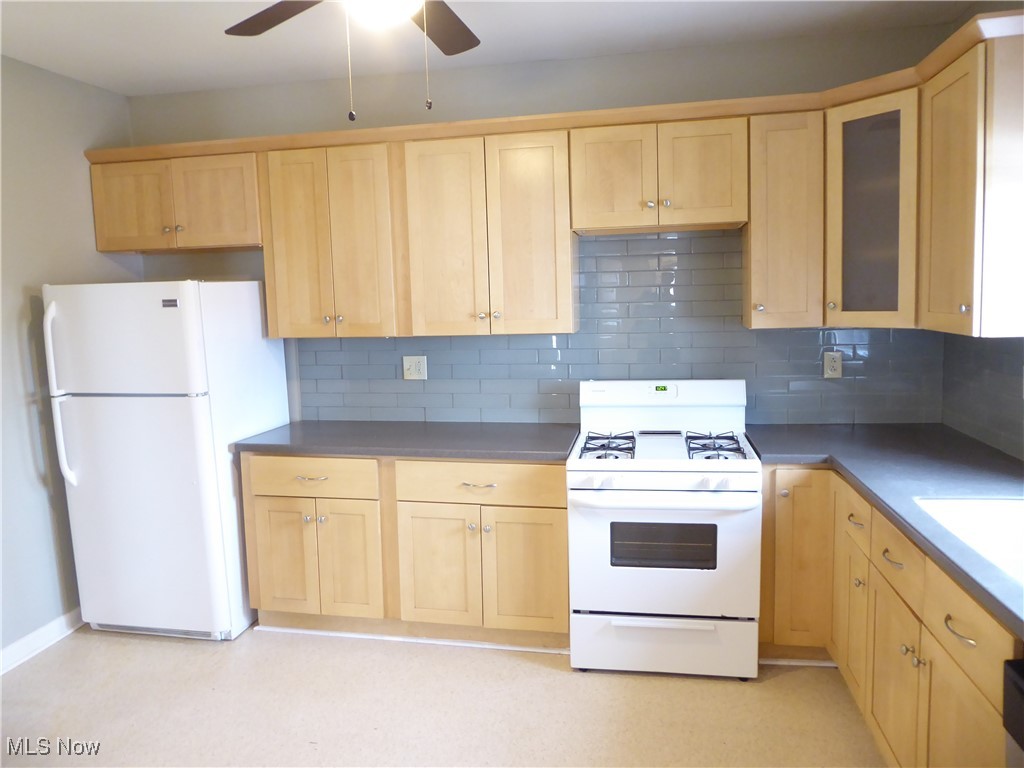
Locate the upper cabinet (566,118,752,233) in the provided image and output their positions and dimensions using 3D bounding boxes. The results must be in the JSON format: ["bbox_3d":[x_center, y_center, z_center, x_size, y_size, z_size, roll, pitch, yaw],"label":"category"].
[{"bbox_3d":[0.654,-0.906,3.315,0.750,0.432,0.320,0,6,11],"label":"upper cabinet"}]

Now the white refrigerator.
[{"bbox_3d":[-1.642,0.346,3.683,0.769,1.677,0.734,0,6,11],"label":"white refrigerator"}]

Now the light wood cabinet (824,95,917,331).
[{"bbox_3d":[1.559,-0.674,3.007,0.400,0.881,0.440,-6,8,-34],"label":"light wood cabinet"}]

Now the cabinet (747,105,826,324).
[{"bbox_3d":[1.178,-0.689,3.241,0.298,0.876,0.320,0,6,11],"label":"cabinet"}]

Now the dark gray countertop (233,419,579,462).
[{"bbox_3d":[-0.452,0.258,3.491,1.510,0.040,0.650,0,6,11],"label":"dark gray countertop"}]

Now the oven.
[{"bbox_3d":[0.661,0.592,3.261,0.762,1.152,0.725,0,6,11],"label":"oven"}]

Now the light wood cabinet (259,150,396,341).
[{"bbox_3d":[-0.838,-0.674,3.624,0.650,0.876,0.320,0,6,11],"label":"light wood cabinet"}]

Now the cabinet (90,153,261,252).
[{"bbox_3d":[-1.608,-0.887,3.745,0.895,0.437,0.320,0,6,11],"label":"cabinet"}]

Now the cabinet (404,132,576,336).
[{"bbox_3d":[-0.072,-0.680,3.479,0.762,0.876,0.320,0,6,11],"label":"cabinet"}]

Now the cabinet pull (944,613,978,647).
[{"bbox_3d":[1.017,0.565,1.695,0.026,0.018,0.144,0,6,11],"label":"cabinet pull"}]

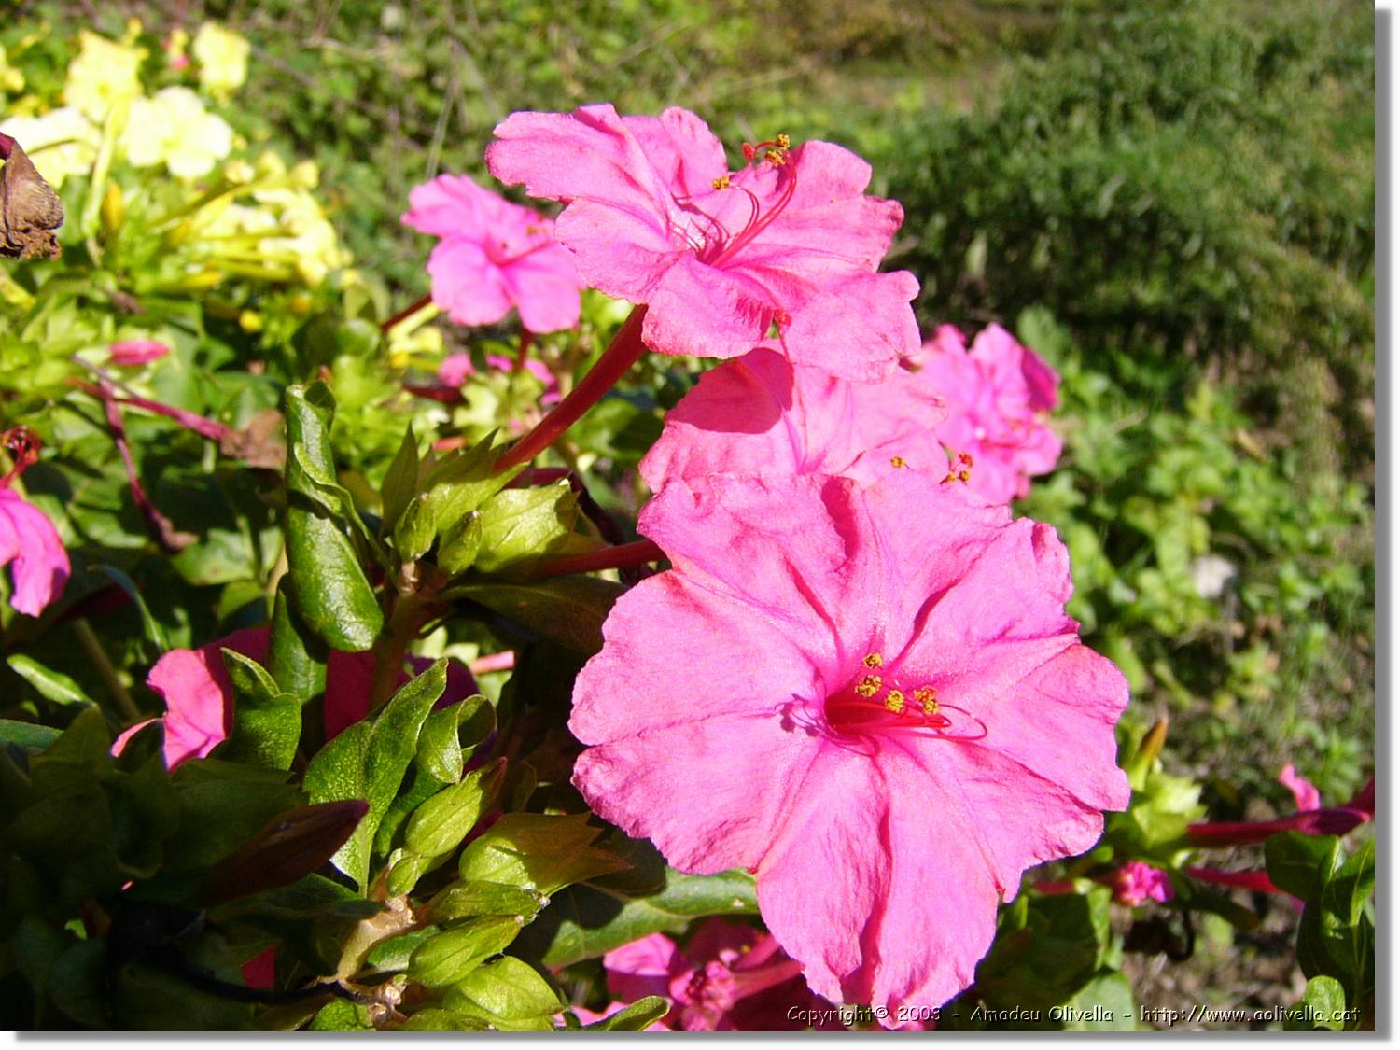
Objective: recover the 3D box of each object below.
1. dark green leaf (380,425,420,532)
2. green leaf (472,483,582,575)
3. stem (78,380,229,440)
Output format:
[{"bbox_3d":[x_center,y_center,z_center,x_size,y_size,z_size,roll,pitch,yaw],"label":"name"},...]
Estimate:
[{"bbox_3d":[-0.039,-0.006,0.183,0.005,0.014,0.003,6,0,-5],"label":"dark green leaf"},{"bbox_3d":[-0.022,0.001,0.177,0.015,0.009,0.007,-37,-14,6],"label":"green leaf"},{"bbox_3d":[-0.096,-0.020,0.250,0.030,0.004,0.004,22,-11,9],"label":"stem"}]

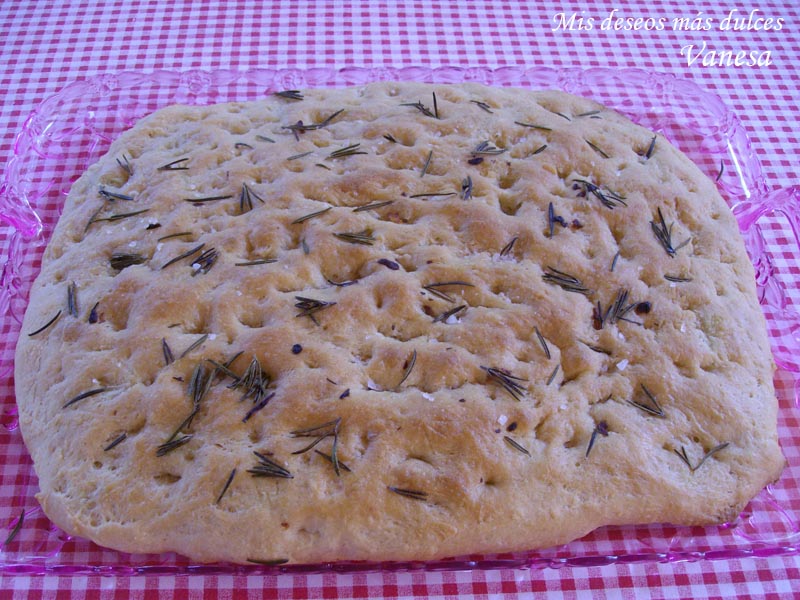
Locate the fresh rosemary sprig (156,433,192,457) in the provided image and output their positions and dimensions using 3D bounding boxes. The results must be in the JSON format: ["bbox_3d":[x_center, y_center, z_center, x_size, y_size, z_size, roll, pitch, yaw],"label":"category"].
[{"bbox_3d":[-0.108,0.069,0.399,0.017,0.004,0.005,-20,57,-14],"label":"fresh rosemary sprig"}]

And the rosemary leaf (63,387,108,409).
[{"bbox_3d":[-0.141,0.043,0.373,0.021,0.003,0.003,-25,58,-19],"label":"rosemary leaf"}]

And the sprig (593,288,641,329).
[{"bbox_3d":[0.118,0.005,0.448,0.023,0.008,0.026,12,55,8],"label":"sprig"}]

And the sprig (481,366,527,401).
[{"bbox_3d":[0.052,0.039,0.418,0.027,0.006,0.013,32,59,21],"label":"sprig"}]

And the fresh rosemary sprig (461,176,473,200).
[{"bbox_3d":[0.041,-0.067,0.501,0.006,0.006,0.021,3,53,1],"label":"fresh rosemary sprig"}]

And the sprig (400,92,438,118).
[{"bbox_3d":[0.013,-0.128,0.545,0.025,0.006,0.026,2,54,0],"label":"sprig"}]

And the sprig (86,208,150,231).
[{"bbox_3d":[-0.151,-0.046,0.443,0.034,0.004,0.014,-22,57,-17],"label":"sprig"}]

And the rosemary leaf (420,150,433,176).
[{"bbox_3d":[0.017,-0.084,0.515,0.003,0.003,0.025,13,54,9],"label":"rosemary leaf"}]

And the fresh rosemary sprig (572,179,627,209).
[{"bbox_3d":[0.119,-0.063,0.497,0.037,0.008,0.015,35,60,23],"label":"fresh rosemary sprig"}]

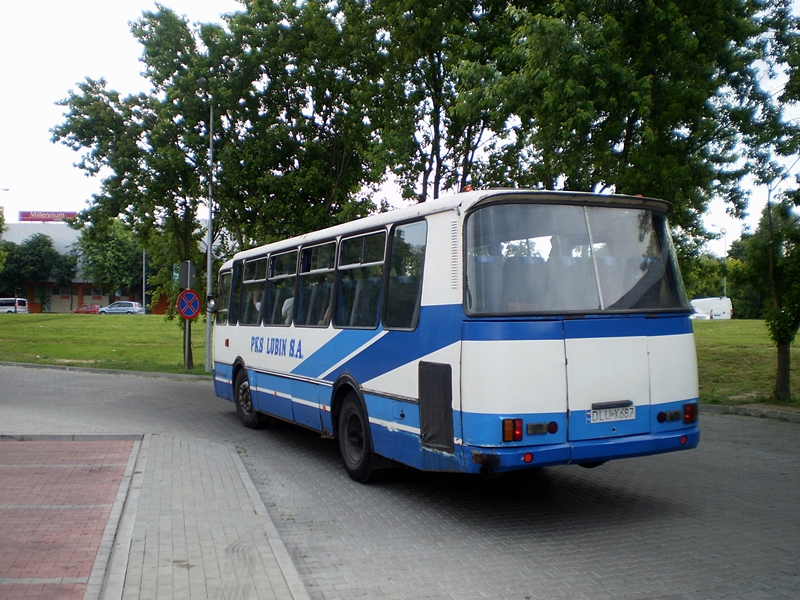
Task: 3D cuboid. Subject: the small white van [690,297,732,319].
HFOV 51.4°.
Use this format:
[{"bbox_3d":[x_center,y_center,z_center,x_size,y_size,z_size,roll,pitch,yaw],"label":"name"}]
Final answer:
[{"bbox_3d":[27.200,1.000,73.300,1.970,2.400,5.400,0,-1,-5],"label":"small white van"}]

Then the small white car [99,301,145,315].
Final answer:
[{"bbox_3d":[-24.400,0.900,73.000,4.050,1.500,1.720,0,-1,6],"label":"small white car"}]

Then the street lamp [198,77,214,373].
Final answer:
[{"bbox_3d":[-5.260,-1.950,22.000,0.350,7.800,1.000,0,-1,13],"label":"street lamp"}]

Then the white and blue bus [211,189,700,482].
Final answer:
[{"bbox_3d":[-0.240,0.510,11.460,2.500,2.970,9.450,0,-1,-26],"label":"white and blue bus"}]

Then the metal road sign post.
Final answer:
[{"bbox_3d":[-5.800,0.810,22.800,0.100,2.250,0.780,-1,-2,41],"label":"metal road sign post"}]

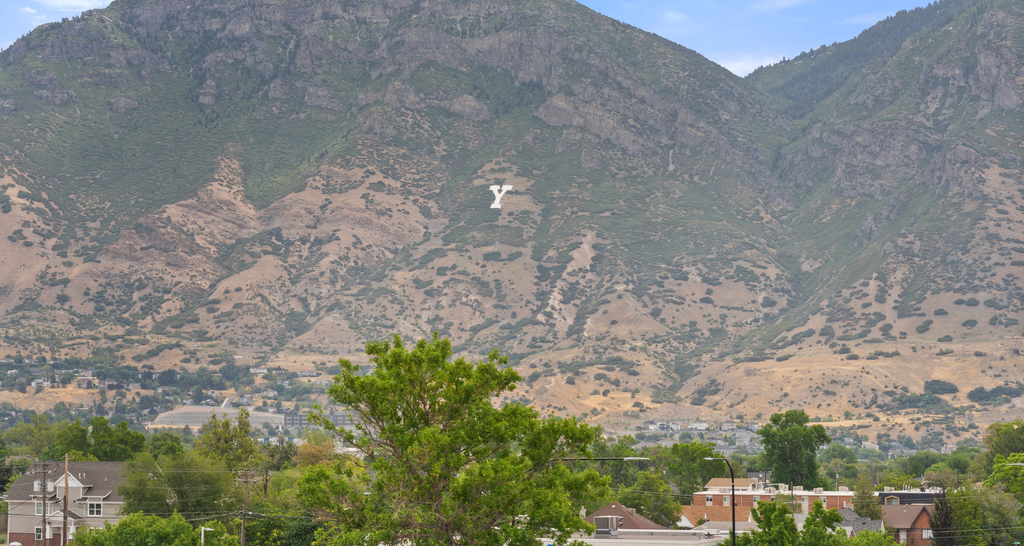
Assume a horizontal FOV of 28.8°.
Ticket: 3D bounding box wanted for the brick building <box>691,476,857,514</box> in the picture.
[{"bbox_3d":[48.700,40.029,349.824,30.000,7.900,14.000,-2,-5,20],"label":"brick building"}]

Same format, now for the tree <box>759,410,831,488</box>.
[{"bbox_3d":[55.710,37.990,394.280,14.500,21.000,14.000,-2,-6,20],"label":"tree"}]

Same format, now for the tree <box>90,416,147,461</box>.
[{"bbox_3d":[-65.184,33.069,328.359,10.500,18.290,10.500,0,-5,0],"label":"tree"}]

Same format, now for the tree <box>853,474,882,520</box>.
[{"bbox_3d":[42.390,29.300,237.560,4.200,10.200,4.200,-2,-6,20],"label":"tree"}]

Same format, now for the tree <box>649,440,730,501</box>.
[{"bbox_3d":[34.376,39.515,383.002,14.000,14.770,14.000,0,-5,0],"label":"tree"}]

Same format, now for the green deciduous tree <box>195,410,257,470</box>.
[{"bbox_3d":[-43.616,30.488,303.490,10.000,19.190,10.000,0,-5,0],"label":"green deciduous tree"}]

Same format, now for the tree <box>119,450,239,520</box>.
[{"bbox_3d":[-40.019,27.873,238.464,14.000,13.320,13.000,0,-5,0],"label":"tree"}]

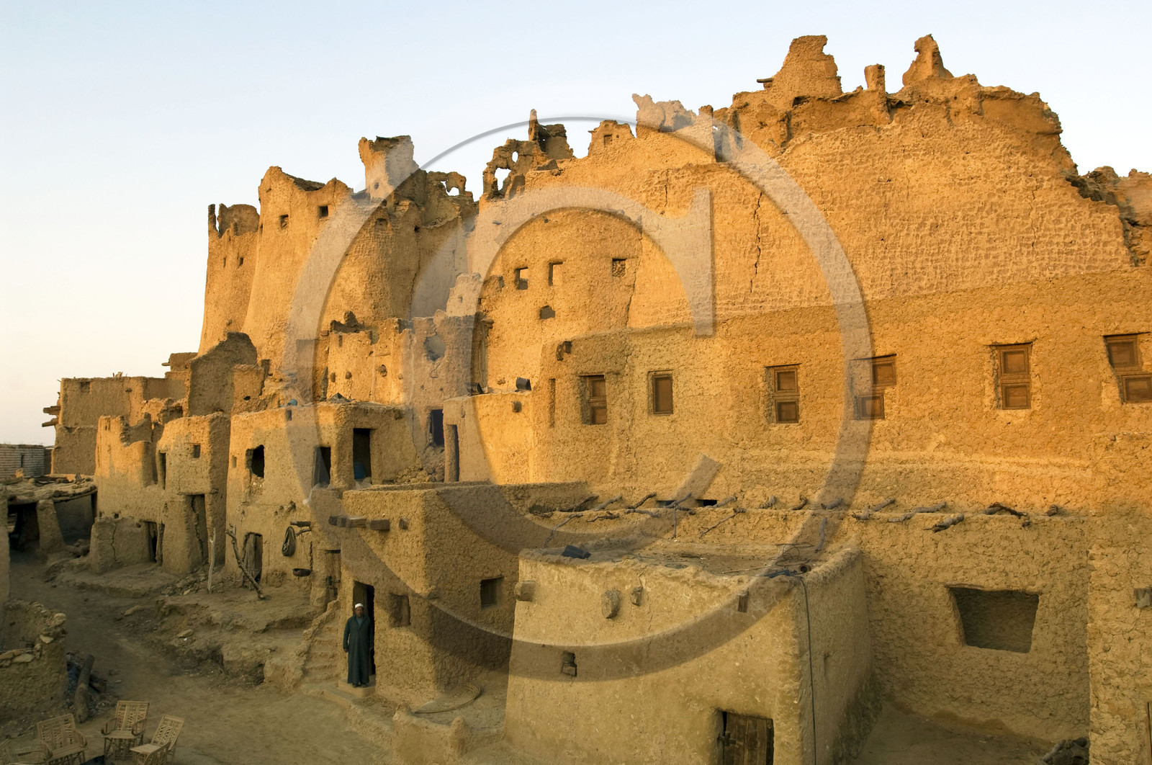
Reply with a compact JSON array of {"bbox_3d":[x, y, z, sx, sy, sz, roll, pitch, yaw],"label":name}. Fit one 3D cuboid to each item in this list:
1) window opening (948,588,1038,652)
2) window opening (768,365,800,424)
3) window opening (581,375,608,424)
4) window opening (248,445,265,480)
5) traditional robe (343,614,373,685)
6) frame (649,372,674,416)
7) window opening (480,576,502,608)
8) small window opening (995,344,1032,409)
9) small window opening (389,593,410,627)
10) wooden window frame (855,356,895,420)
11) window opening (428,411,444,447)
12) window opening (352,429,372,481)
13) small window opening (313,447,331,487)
[{"bbox_3d":[7.249,4.115,15.500,1.330,1.050,0.300,-3,-5,30],"label":"window opening"},{"bbox_3d":[4.261,0.239,18.300,0.600,1.180,0.200,-3,-5,30],"label":"window opening"},{"bbox_3d":[0.425,0.404,20.600,0.620,1.140,0.200,-3,-5,28],"label":"window opening"},{"bbox_3d":[-9.283,2.314,26.000,0.720,0.980,0.220,-5,-6,43],"label":"window opening"},{"bbox_3d":[-4.503,5.517,18.500,0.600,1.450,0.350,0,-5,-9],"label":"traditional robe"},{"bbox_3d":[1.883,0.245,19.500,0.480,0.930,0.180,-3,-5,22],"label":"frame"},{"bbox_3d":[-1.787,4.406,18.800,0.200,0.580,0.520,-5,-6,44],"label":"window opening"},{"bbox_3d":[7.959,-0.107,16.300,0.620,1.200,0.150,-4,-5,33],"label":"small window opening"},{"bbox_3d":[-3.688,4.764,18.750,0.620,0.700,0.280,-4,-6,40],"label":"small window opening"},{"bbox_3d":[6.540,0.127,19.600,0.780,1.360,0.180,-3,-6,37],"label":"wooden window frame"},{"bbox_3d":[-4.130,1.389,26.500,0.520,1.080,0.300,-1,-5,14],"label":"window opening"},{"bbox_3d":[-5.494,1.862,23.000,0.520,1.330,0.220,3,-6,-38],"label":"window opening"},{"bbox_3d":[-6.314,2.102,22.300,0.300,1.030,0.580,4,-6,-41],"label":"small window opening"}]

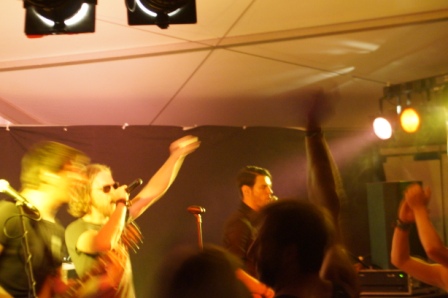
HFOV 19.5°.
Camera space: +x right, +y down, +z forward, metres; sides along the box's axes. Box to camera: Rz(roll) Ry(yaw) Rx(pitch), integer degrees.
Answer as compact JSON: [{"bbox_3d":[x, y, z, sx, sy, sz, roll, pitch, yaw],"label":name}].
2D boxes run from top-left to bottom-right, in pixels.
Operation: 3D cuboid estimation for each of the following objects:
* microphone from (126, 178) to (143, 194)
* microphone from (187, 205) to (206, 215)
[{"bbox_3d":[-0.464,0.206,6.450,0.200,0.048,0.048,-37,-24,33],"label":"microphone"},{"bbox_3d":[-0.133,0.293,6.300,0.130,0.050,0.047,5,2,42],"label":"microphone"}]

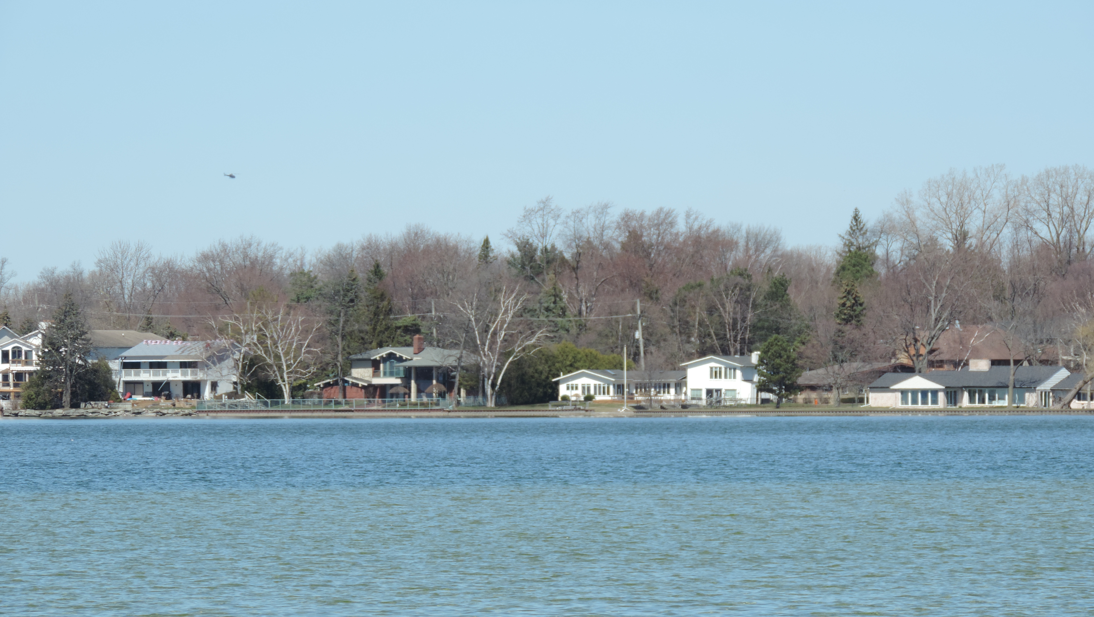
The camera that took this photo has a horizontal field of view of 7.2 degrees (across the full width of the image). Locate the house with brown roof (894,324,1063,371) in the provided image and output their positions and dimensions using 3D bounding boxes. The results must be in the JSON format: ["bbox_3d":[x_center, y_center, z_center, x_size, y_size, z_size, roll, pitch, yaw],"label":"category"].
[{"bbox_3d":[55.522,6.322,1118.000,21.439,8.796,14.000,0,-1,18],"label":"house with brown roof"}]

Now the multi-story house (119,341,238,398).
[{"bbox_3d":[-46.539,7.729,1107.000,12.600,7.730,11.500,0,-1,26],"label":"multi-story house"}]

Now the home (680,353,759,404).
[{"bbox_3d":[22.357,8.762,1080.000,8.800,6.370,11.000,0,-1,26],"label":"home"}]

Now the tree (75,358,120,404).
[{"bbox_3d":[-56.952,9.339,1101.000,5.900,5.790,4.800,0,-1,0],"label":"tree"}]

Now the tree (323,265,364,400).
[{"bbox_3d":[-25.612,3.141,1092.000,5.000,16.480,5.000,0,-1,0],"label":"tree"}]

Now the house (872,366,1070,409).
[{"bbox_3d":[51.637,9.548,1064.000,22.500,5.390,11.000,0,-1,24],"label":"house"}]

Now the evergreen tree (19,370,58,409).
[{"bbox_3d":[-64.485,10.359,1103.000,4.800,4.990,4.400,0,-1,0],"label":"evergreen tree"}]

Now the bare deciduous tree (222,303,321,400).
[{"bbox_3d":[-33.935,5.472,1070.000,12.206,12.311,11.000,0,-1,0],"label":"bare deciduous tree"}]

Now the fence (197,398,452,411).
[{"bbox_3d":[-27.155,11.701,1060.000,31.064,1.512,0.200,0,-1,8],"label":"fence"}]

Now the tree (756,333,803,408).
[{"bbox_3d":[28.514,7.653,1066.000,5.766,9.120,5.766,0,-1,0],"label":"tree"}]

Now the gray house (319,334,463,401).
[{"bbox_3d":[-19.382,7.451,1098.000,16.000,8.310,12.000,0,-1,25],"label":"gray house"}]

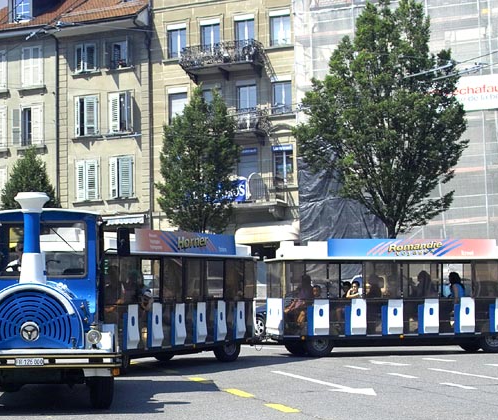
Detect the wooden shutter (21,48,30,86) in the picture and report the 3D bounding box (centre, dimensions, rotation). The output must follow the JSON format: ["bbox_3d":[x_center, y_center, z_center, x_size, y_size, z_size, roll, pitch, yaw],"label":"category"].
[{"bbox_3d":[-10.599,-6.811,55.162,0.540,1.860,0.050,-4,-6,21],"label":"wooden shutter"}]

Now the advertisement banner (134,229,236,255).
[{"bbox_3d":[-1.051,0.585,20.347,0.050,0.360,3.280,-2,-4,29],"label":"advertisement banner"}]

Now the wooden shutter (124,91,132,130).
[{"bbox_3d":[-5.421,-4.535,52.252,0.050,1.830,0.600,-5,-7,30],"label":"wooden shutter"}]

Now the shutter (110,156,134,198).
[{"bbox_3d":[-5.747,-1.457,52.258,1.195,1.876,0.270,-4,-7,21],"label":"shutter"}]

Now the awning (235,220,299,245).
[{"bbox_3d":[0.769,0.981,49.063,2.648,0.850,1.000,-4,-7,21],"label":"awning"}]

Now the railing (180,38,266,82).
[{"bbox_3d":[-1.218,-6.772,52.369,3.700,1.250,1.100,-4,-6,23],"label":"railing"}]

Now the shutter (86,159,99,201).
[{"bbox_3d":[-7.510,-1.390,55.135,0.650,1.900,0.050,-3,-6,13],"label":"shutter"}]

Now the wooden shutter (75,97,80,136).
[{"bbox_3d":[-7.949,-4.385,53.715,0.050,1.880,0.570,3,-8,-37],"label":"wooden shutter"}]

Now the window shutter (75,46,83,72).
[{"bbox_3d":[-8.029,-7.134,54.452,0.600,1.250,0.050,-6,-7,41],"label":"window shutter"}]

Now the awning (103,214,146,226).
[{"bbox_3d":[-5.914,0.495,54.055,2.373,0.500,0.600,-4,-6,23],"label":"awning"}]

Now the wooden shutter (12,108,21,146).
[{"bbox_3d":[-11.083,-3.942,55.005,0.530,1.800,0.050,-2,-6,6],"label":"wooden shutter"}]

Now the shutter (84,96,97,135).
[{"bbox_3d":[-7.571,-4.491,55.390,0.650,1.905,0.050,-2,-6,5],"label":"shutter"}]

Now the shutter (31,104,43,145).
[{"bbox_3d":[-9.961,-3.994,54.300,0.614,1.835,0.050,-4,-7,21],"label":"shutter"}]

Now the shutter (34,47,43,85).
[{"bbox_3d":[-10.053,-6.837,54.947,0.550,1.860,0.050,-4,-6,21],"label":"shutter"}]

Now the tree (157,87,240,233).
[{"bbox_3d":[-1.854,-0.322,44.065,3.200,8.917,3.200,-1,-6,0],"label":"tree"}]

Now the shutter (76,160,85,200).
[{"bbox_3d":[-8.052,-1.417,55.345,0.650,1.907,0.050,-6,-7,38],"label":"shutter"}]

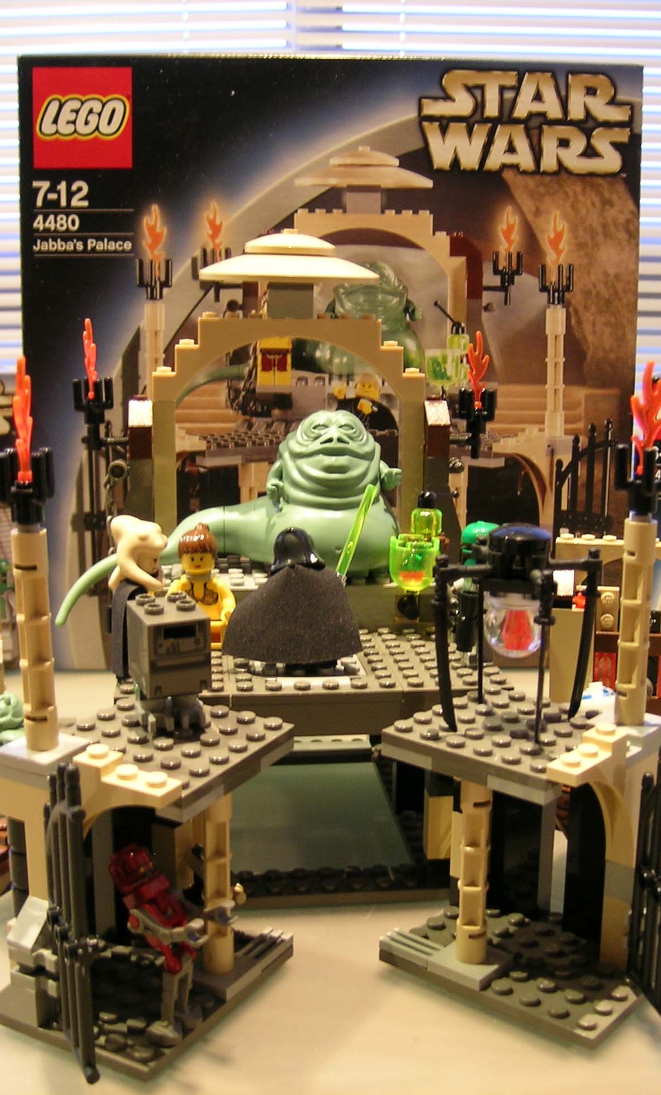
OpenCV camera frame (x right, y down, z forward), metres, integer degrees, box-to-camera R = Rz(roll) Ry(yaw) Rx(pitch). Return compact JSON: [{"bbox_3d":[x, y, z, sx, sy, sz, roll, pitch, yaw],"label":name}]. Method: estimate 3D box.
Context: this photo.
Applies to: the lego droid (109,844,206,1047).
[{"bbox_3d":[-0.035,0.095,0.280,0.025,0.042,0.018,6,12,28],"label":"lego droid"}]

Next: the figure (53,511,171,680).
[{"bbox_3d":[-0.055,0.015,0.344,0.018,0.045,0.025,2,11,6],"label":"figure"}]

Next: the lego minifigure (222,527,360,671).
[{"bbox_3d":[-0.011,0.016,0.342,0.039,0.043,0.019,1,11,1],"label":"lego minifigure"}]

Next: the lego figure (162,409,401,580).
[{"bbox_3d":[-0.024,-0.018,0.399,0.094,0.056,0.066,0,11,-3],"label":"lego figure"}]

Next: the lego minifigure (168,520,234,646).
[{"bbox_3d":[-0.039,0.013,0.364,0.022,0.041,0.013,0,11,-6],"label":"lego minifigure"}]

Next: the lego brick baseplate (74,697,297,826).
[{"bbox_3d":[-0.042,0.049,0.290,0.048,0.008,0.048,7,14,28],"label":"lego brick baseplate"}]

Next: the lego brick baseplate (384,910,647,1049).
[{"bbox_3d":[0.053,0.109,0.314,0.064,0.005,0.048,10,14,40],"label":"lego brick baseplate"}]

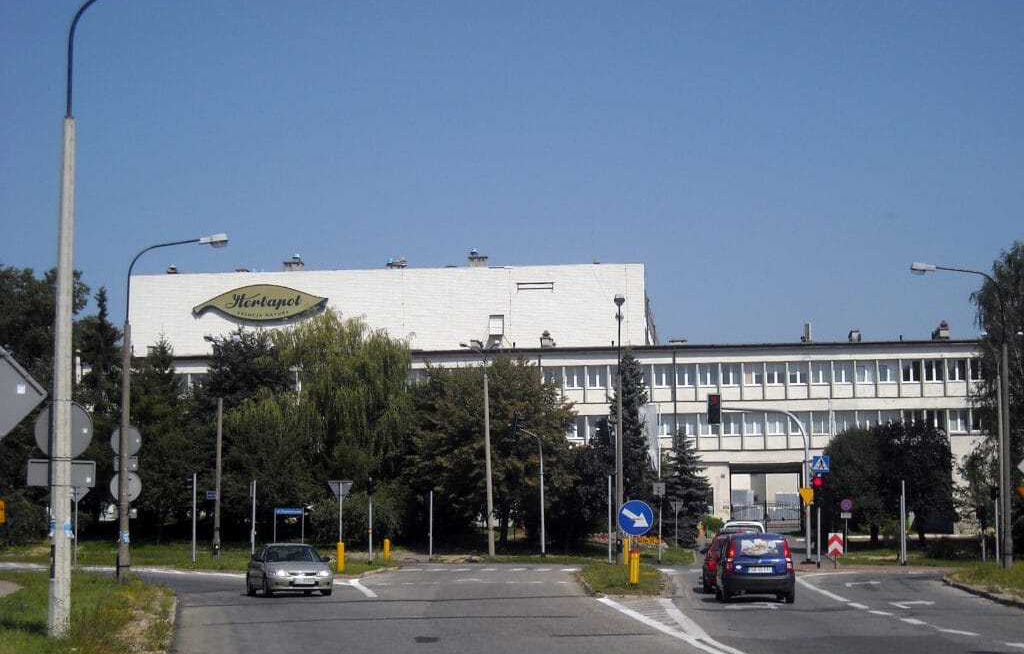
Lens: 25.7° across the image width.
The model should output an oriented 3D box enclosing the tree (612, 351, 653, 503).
[{"bbox_3d":[6.617,6.460,123.449,2.636,10.479,2.636,0,-5,0],"label":"tree"}]

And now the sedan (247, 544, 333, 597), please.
[{"bbox_3d":[-5.760,6.259,58.313,1.700,1.400,4.300,1,-5,-14],"label":"sedan"}]

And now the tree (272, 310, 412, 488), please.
[{"bbox_3d":[-9.466,5.528,125.560,7.819,13.067,7.819,0,-5,0],"label":"tree"}]

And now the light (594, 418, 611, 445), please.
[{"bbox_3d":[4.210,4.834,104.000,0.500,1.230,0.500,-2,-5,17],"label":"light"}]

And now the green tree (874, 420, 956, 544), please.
[{"bbox_3d":[23.388,8.975,130.310,4.753,7.229,4.753,0,-5,0],"label":"green tree"}]

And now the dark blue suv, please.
[{"bbox_3d":[5.486,5.472,51.379,1.590,1.540,3.550,0,-5,1],"label":"dark blue suv"}]

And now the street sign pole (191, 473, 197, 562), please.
[{"bbox_3d":[-11.848,7.115,83.640,0.130,3.310,0.130,0,-5,0],"label":"street sign pole"}]

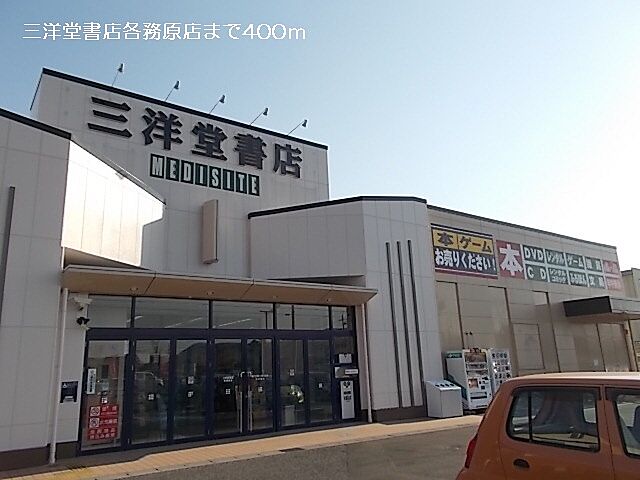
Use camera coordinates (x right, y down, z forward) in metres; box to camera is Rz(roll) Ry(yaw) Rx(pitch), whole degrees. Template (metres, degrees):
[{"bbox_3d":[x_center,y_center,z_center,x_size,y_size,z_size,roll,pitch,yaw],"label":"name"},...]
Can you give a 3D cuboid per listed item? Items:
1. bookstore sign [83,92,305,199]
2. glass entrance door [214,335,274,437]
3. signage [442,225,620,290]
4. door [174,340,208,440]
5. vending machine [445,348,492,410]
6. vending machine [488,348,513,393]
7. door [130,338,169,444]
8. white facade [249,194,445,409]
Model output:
[{"bbox_3d":[-3.353,-2.540,14.472,6.760,2.030,0.170,8,-18,-34],"label":"bookstore sign"},{"bbox_3d":[-1.911,3.640,12.075,1.760,2.310,0.080,8,-18,-34],"label":"glass entrance door"},{"bbox_3d":[9.842,1.136,21.021,14.150,1.830,0.100,8,-18,-34],"label":"signage"},{"bbox_3d":[-3.044,3.493,11.292,0.890,2.290,0.080,8,-18,-34],"label":"door"},{"bbox_3d":[4.906,4.586,15.800,1.230,1.895,0.740,8,-18,-34],"label":"vending machine"},{"bbox_3d":[5.983,4.747,16.537,1.100,1.890,0.740,8,-18,-34],"label":"vending machine"},{"bbox_3d":[-3.790,3.380,10.782,0.910,2.310,0.080,8,-18,-34],"label":"door"},{"bbox_3d":[0.891,1.901,14.984,5.770,7.000,1.980,8,-18,-34],"label":"white facade"}]

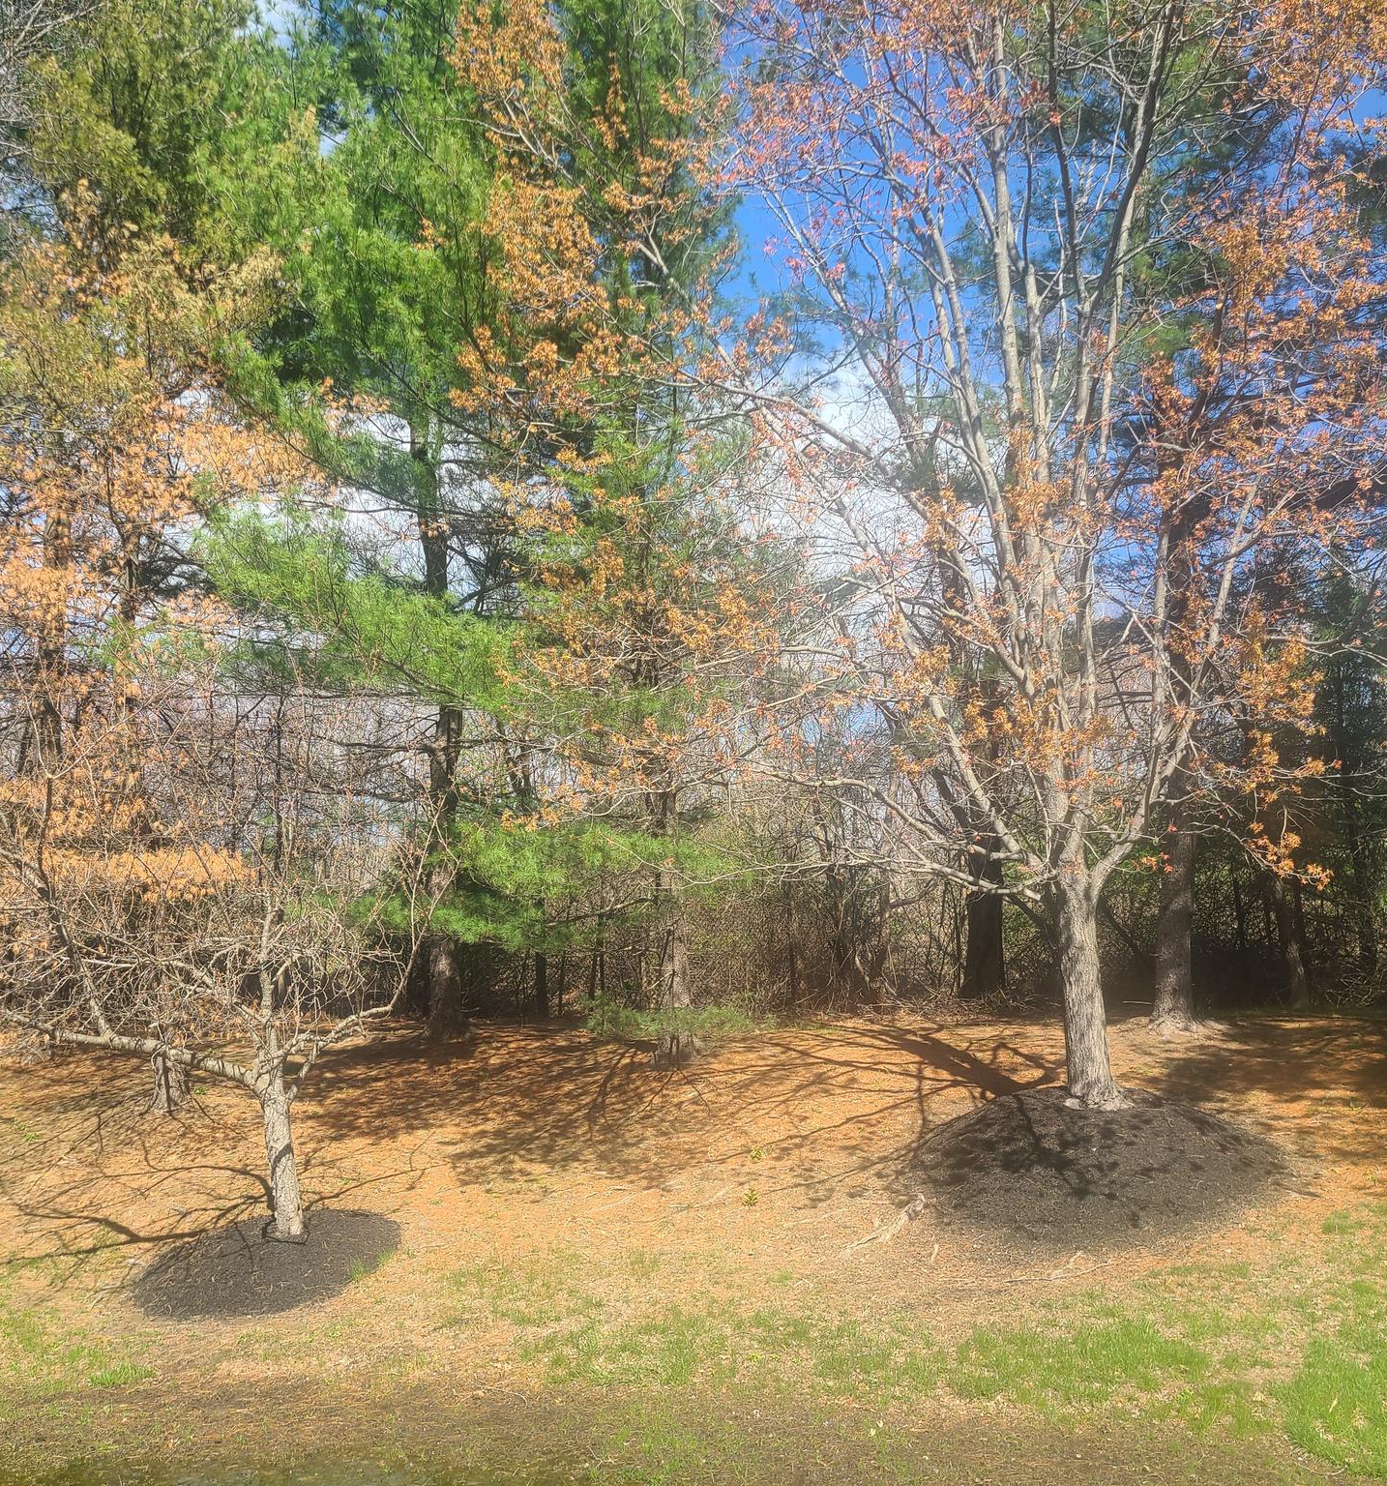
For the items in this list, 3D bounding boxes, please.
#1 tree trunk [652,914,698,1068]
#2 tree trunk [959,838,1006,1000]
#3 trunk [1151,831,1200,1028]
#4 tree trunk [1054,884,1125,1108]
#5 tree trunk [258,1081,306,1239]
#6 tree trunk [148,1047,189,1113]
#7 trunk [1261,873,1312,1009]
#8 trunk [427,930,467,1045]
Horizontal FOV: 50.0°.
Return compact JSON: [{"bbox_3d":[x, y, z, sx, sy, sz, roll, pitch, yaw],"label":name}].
[{"bbox_3d":[-0.147,1.886,11.300,0.317,1.175,0.294,0,0,0],"label":"tree trunk"},{"bbox_3d":[2.813,1.719,14.500,0.422,1.584,0.392,0,0,0],"label":"tree trunk"},{"bbox_3d":[4.212,1.623,13.000,0.419,1.798,0.379,0,0,0],"label":"trunk"},{"bbox_3d":[2.498,1.594,9.400,0.411,1.437,0.372,0,0,0],"label":"tree trunk"},{"bbox_3d":[-1.909,1.931,6.900,0.194,0.754,0.172,0,0,0],"label":"tree trunk"},{"bbox_3d":[-3.355,2.149,9.500,0.257,0.415,0.247,0,0,0],"label":"tree trunk"},{"bbox_3d":[5.577,1.857,14.000,0.349,1.281,0.291,0,0,0],"label":"trunk"},{"bbox_3d":[-2.047,2.021,12.300,0.333,0.908,0.307,0,0,0],"label":"trunk"}]

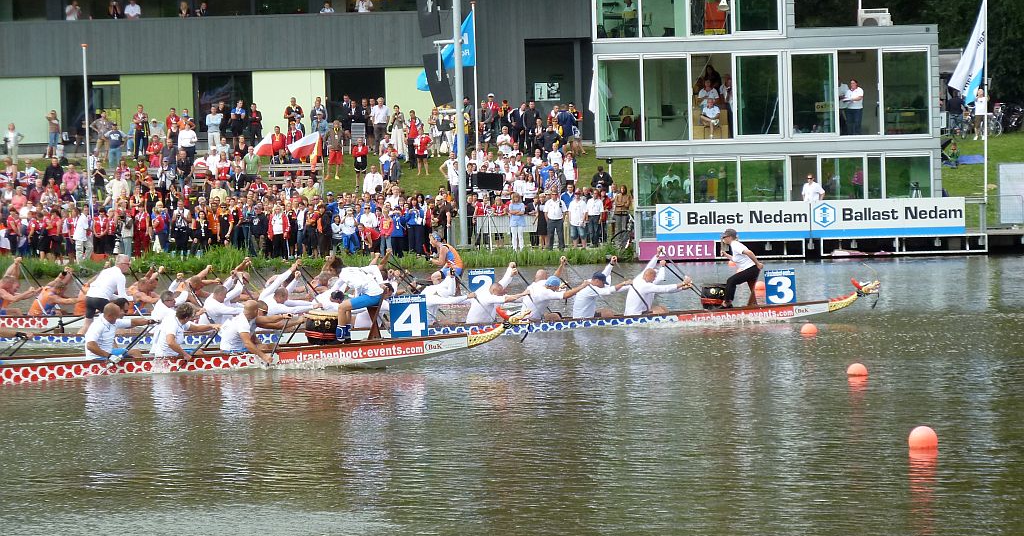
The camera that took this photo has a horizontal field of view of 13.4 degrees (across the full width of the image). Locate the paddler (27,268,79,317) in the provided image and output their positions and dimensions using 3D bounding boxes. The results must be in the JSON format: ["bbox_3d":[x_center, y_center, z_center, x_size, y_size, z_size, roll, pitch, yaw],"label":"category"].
[{"bbox_3d":[-8.510,0.492,80.800,0.950,1.080,0.600,-2,1,0],"label":"paddler"}]

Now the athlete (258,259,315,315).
[{"bbox_3d":[-3.459,0.485,67.000,0.950,1.200,0.620,-1,1,2],"label":"athlete"}]

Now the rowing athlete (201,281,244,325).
[{"bbox_3d":[-4.414,0.686,67.000,0.850,1.020,0.600,-1,1,2],"label":"rowing athlete"}]

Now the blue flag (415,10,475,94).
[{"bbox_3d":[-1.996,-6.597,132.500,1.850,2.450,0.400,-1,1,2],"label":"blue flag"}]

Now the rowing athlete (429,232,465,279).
[{"bbox_3d":[-1.182,-0.081,78.500,0.680,1.180,0.500,-2,1,0],"label":"rowing athlete"}]

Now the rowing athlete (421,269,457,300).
[{"bbox_3d":[-1.065,0.491,65.700,0.920,1.000,0.550,-2,1,0],"label":"rowing athlete"}]

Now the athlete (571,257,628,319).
[{"bbox_3d":[1.346,0.368,65.400,0.920,1.050,0.550,-2,1,-1],"label":"athlete"}]

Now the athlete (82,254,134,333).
[{"bbox_3d":[-6.245,0.487,67.300,0.820,1.400,0.580,-1,1,2],"label":"athlete"}]

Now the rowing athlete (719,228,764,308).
[{"bbox_3d":[3.552,0.008,67.300,0.740,1.260,0.520,-1,1,2],"label":"rowing athlete"}]

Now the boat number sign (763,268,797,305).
[{"bbox_3d":[4.049,0.286,65.500,0.460,0.520,0.040,-3,1,2],"label":"boat number sign"}]

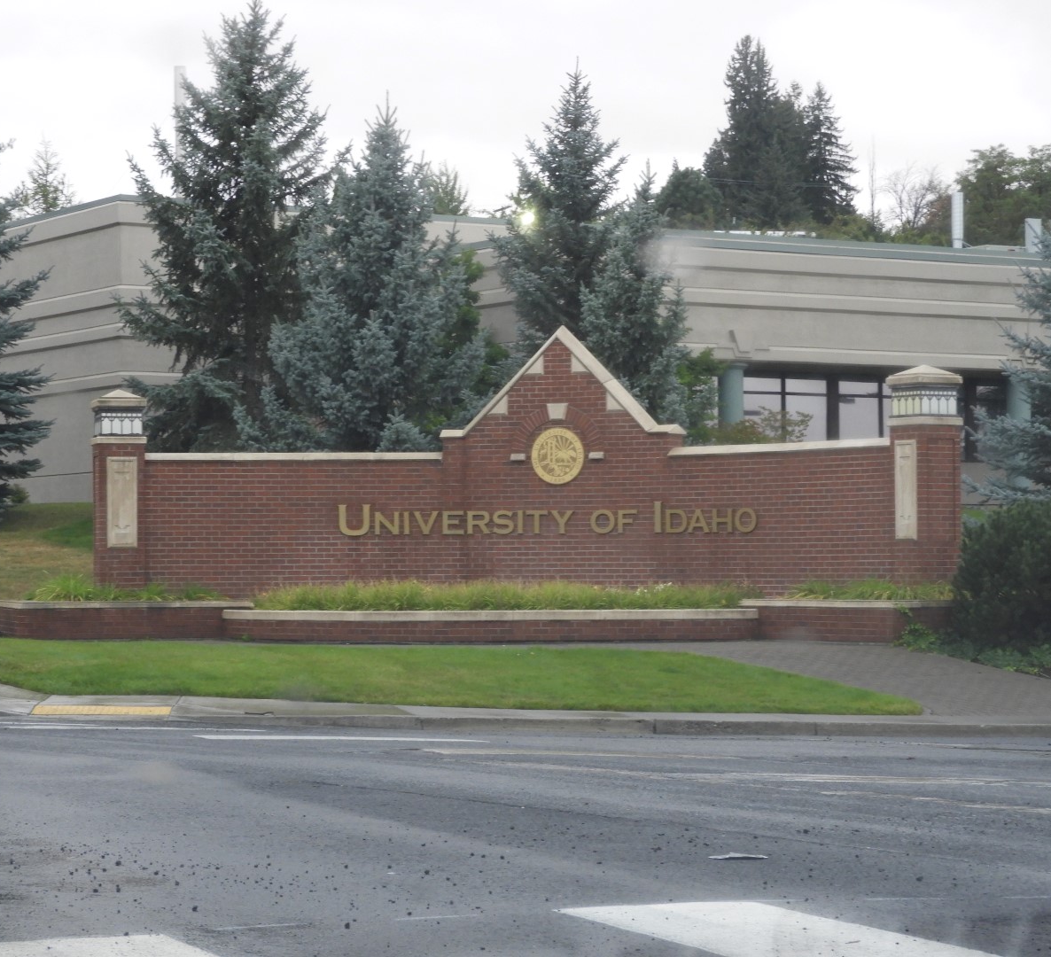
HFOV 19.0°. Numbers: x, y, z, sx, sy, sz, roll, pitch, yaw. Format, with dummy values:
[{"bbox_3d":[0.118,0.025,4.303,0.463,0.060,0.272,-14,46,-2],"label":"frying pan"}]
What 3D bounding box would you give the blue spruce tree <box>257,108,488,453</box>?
[{"bbox_3d":[-2.226,-2.181,46.800,3.700,7.000,3.700,0,-1,0],"label":"blue spruce tree"}]

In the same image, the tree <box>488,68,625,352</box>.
[{"bbox_3d":[0.795,-2.654,49.500,3.300,7.780,3.300,0,-1,0],"label":"tree"}]

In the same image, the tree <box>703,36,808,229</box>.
[{"bbox_3d":[14.667,-21.157,200.000,7.000,14.130,7.000,0,-1,0],"label":"tree"}]

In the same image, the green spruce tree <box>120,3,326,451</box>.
[{"bbox_3d":[-4.326,-3.079,49.000,4.200,8.730,4.200,0,-1,0],"label":"green spruce tree"}]

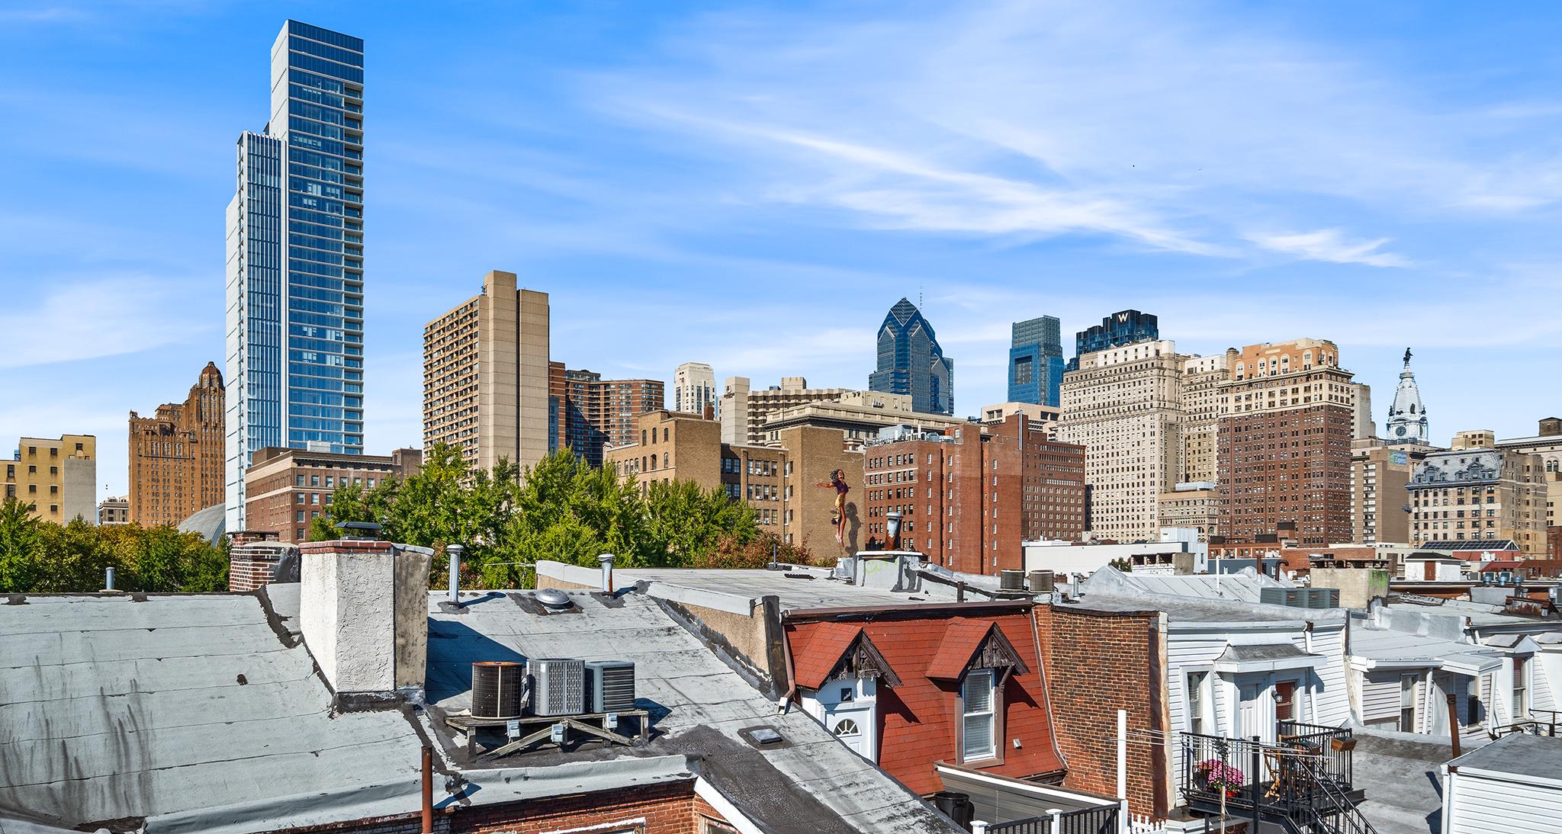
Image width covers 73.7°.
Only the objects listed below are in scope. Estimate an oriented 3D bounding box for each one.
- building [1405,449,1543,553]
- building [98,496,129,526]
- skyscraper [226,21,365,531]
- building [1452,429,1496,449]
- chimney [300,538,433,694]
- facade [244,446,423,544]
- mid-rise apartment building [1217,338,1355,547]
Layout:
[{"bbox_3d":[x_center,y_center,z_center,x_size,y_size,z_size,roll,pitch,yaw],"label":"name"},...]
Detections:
[{"bbox_3d":[221.000,37.000,331.000,34.000,53.000,26.000,3,-5,-36],"label":"building"},{"bbox_3d":[-353.000,69.500,553.000,18.000,52.000,22.000,3,-5,-36],"label":"building"},{"bbox_3d":[-140.800,-21.900,300.000,28.000,162.000,46.000,3,-5,-35],"label":"skyscraper"},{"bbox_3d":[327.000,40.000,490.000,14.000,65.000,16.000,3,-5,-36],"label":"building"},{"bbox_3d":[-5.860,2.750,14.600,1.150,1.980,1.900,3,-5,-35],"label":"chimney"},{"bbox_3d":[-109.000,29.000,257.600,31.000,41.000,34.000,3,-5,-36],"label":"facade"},{"bbox_3d":[161.000,21.400,334.600,17.000,86.000,36.000,3,-5,-35],"label":"mid-rise apartment building"}]

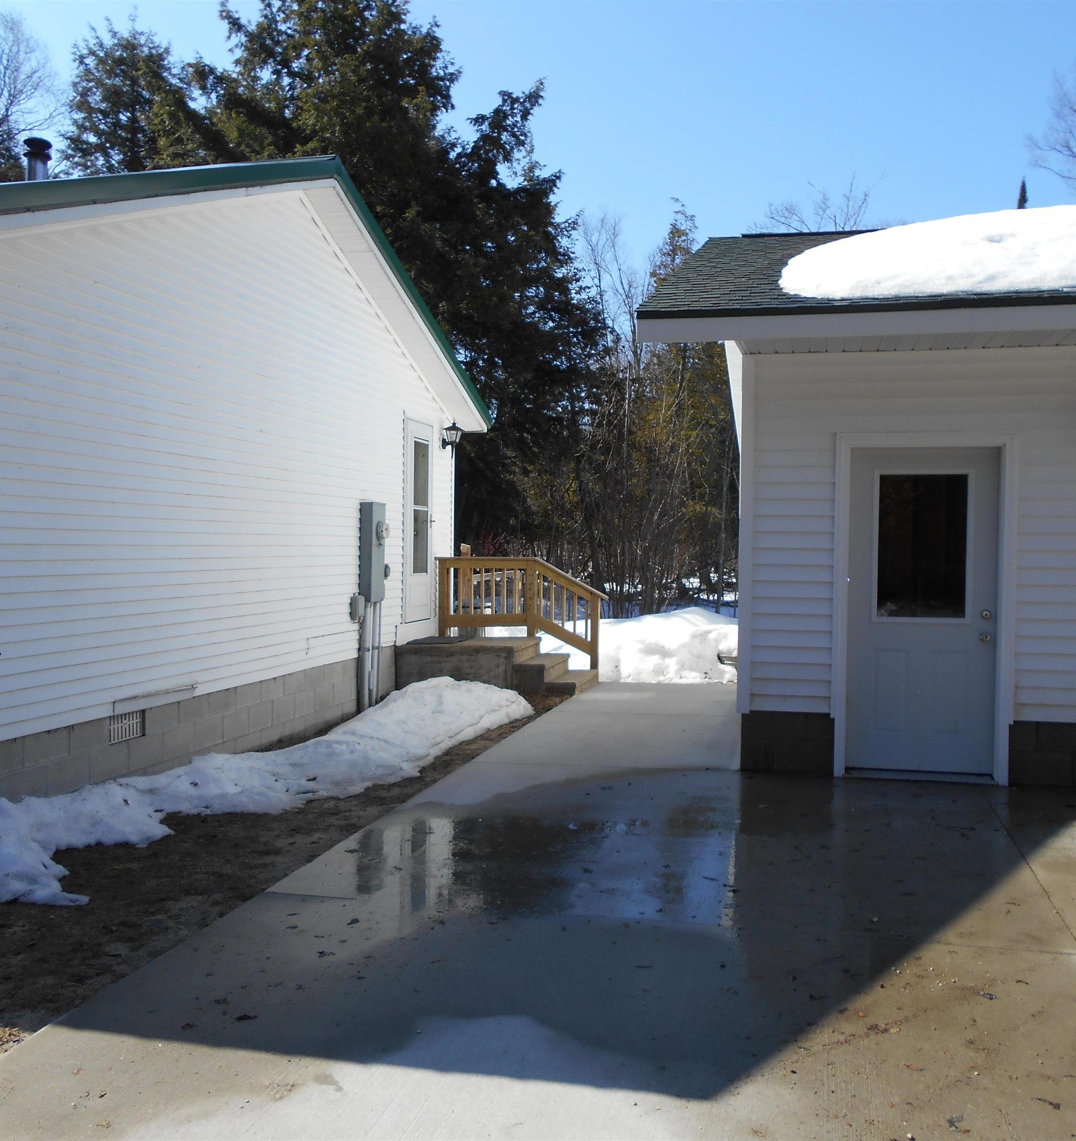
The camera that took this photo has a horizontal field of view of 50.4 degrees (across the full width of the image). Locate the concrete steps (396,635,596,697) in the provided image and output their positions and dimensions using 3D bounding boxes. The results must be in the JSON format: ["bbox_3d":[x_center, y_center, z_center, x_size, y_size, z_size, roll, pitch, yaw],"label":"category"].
[{"bbox_3d":[-0.379,0.970,11.792,1.860,0.460,1.170,1,1,14],"label":"concrete steps"}]

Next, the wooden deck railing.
[{"bbox_3d":[-0.200,0.453,12.287,1.890,1.172,0.130,1,1,14],"label":"wooden deck railing"}]

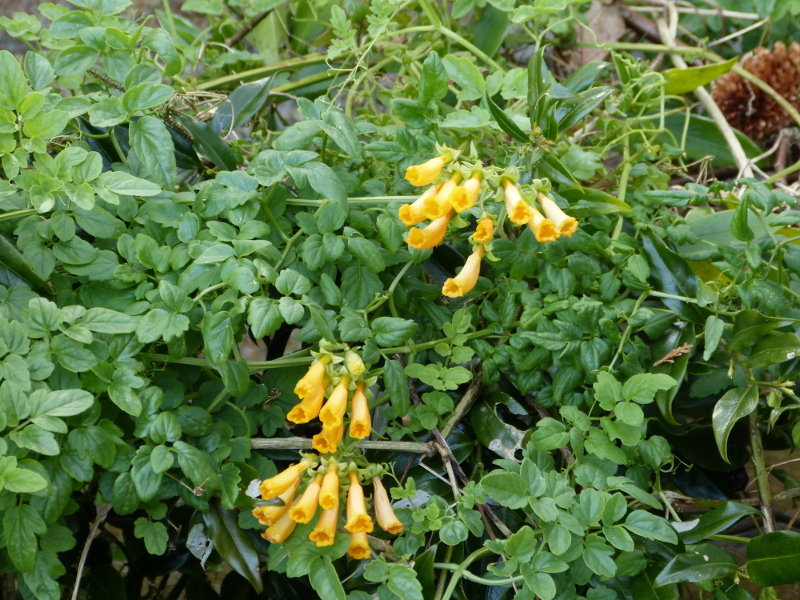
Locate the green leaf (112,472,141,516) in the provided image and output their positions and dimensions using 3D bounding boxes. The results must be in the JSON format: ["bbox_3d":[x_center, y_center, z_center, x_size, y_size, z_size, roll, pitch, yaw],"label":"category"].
[{"bbox_3d":[-0.150,0.106,2.380,0.015,0.025,0.005,7,-23,3],"label":"green leaf"}]

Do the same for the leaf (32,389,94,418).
[{"bbox_3d":[-0.181,0.056,2.340,0.035,0.005,0.016,-17,55,-12],"label":"leaf"}]

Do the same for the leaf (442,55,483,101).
[{"bbox_3d":[0.032,-0.112,2.185,0.017,0.008,0.030,-38,65,-13],"label":"leaf"}]

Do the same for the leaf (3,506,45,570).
[{"bbox_3d":[-0.174,0.110,2.011,0.017,0.033,0.007,-3,-17,-7],"label":"leaf"}]

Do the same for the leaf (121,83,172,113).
[{"bbox_3d":[-0.156,-0.126,2.700,0.033,0.009,0.020,-25,51,-13],"label":"leaf"}]

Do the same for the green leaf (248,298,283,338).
[{"bbox_3d":[-0.081,0.011,2.620,0.021,0.008,0.026,4,64,9],"label":"green leaf"}]

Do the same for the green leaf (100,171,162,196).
[{"bbox_3d":[-0.131,-0.057,2.129,0.031,0.006,0.014,13,50,11],"label":"green leaf"}]

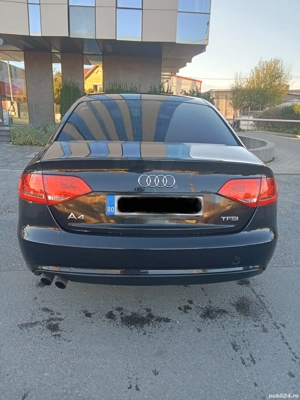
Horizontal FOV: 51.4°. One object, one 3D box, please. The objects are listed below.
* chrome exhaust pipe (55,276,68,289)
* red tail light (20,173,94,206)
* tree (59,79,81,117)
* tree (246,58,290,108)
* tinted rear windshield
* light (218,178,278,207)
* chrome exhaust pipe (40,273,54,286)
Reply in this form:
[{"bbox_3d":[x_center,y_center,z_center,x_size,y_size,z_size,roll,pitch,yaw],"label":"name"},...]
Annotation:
[{"bbox_3d":[-0.533,0.479,1.864,0.075,0.075,0.120,1,16,-4],"label":"chrome exhaust pipe"},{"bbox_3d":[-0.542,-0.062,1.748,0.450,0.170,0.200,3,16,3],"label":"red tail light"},{"bbox_3d":[-2.979,-3.339,11.780,0.900,2.200,0.900,-2,17,-14],"label":"tree"},{"bbox_3d":[9.173,-8.436,25.117,3.800,5.300,3.800,7,17,18],"label":"tree"},{"bbox_3d":[-0.008,-0.569,2.323,1.270,0.310,0.560,1,16,-4],"label":"tinted rear windshield"},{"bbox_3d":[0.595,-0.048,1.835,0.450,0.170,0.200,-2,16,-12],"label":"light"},{"bbox_3d":[-0.607,0.465,1.854,0.075,0.075,0.120,1,16,-4],"label":"chrome exhaust pipe"}]

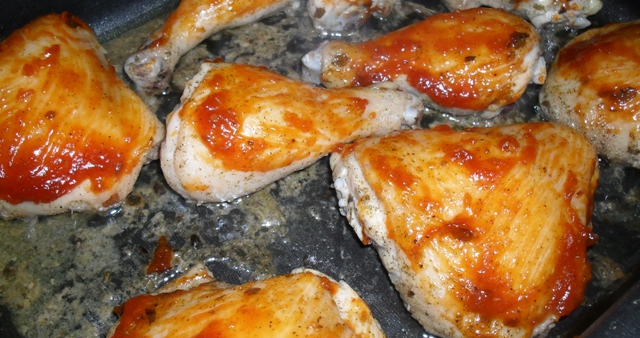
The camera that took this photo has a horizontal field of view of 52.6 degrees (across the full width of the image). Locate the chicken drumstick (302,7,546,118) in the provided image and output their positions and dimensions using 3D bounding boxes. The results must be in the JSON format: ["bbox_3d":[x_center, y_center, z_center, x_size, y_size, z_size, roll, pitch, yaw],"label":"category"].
[{"bbox_3d":[0.059,-0.065,0.369,0.134,0.049,0.060,4,46,3],"label":"chicken drumstick"}]

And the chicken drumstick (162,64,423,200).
[{"bbox_3d":[-0.012,-0.024,0.330,0.132,0.049,0.069,-9,47,-8],"label":"chicken drumstick"}]

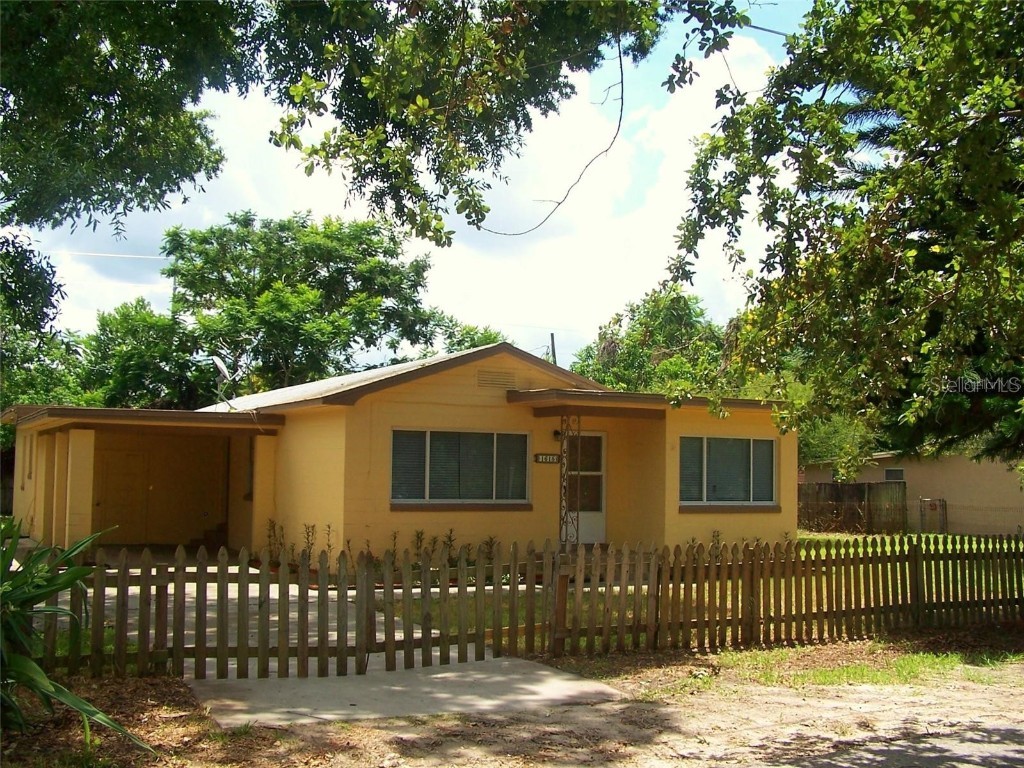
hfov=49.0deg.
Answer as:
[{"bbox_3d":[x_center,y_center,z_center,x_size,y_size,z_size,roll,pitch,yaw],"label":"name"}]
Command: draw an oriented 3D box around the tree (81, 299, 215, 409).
[{"bbox_3d":[-9.750,0.880,30.050,4.000,6.400,3.800,0,-5,0],"label":"tree"}]

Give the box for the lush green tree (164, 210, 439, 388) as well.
[{"bbox_3d":[-6.050,-0.320,32.200,7.900,9.200,7.300,0,-5,0],"label":"lush green tree"}]

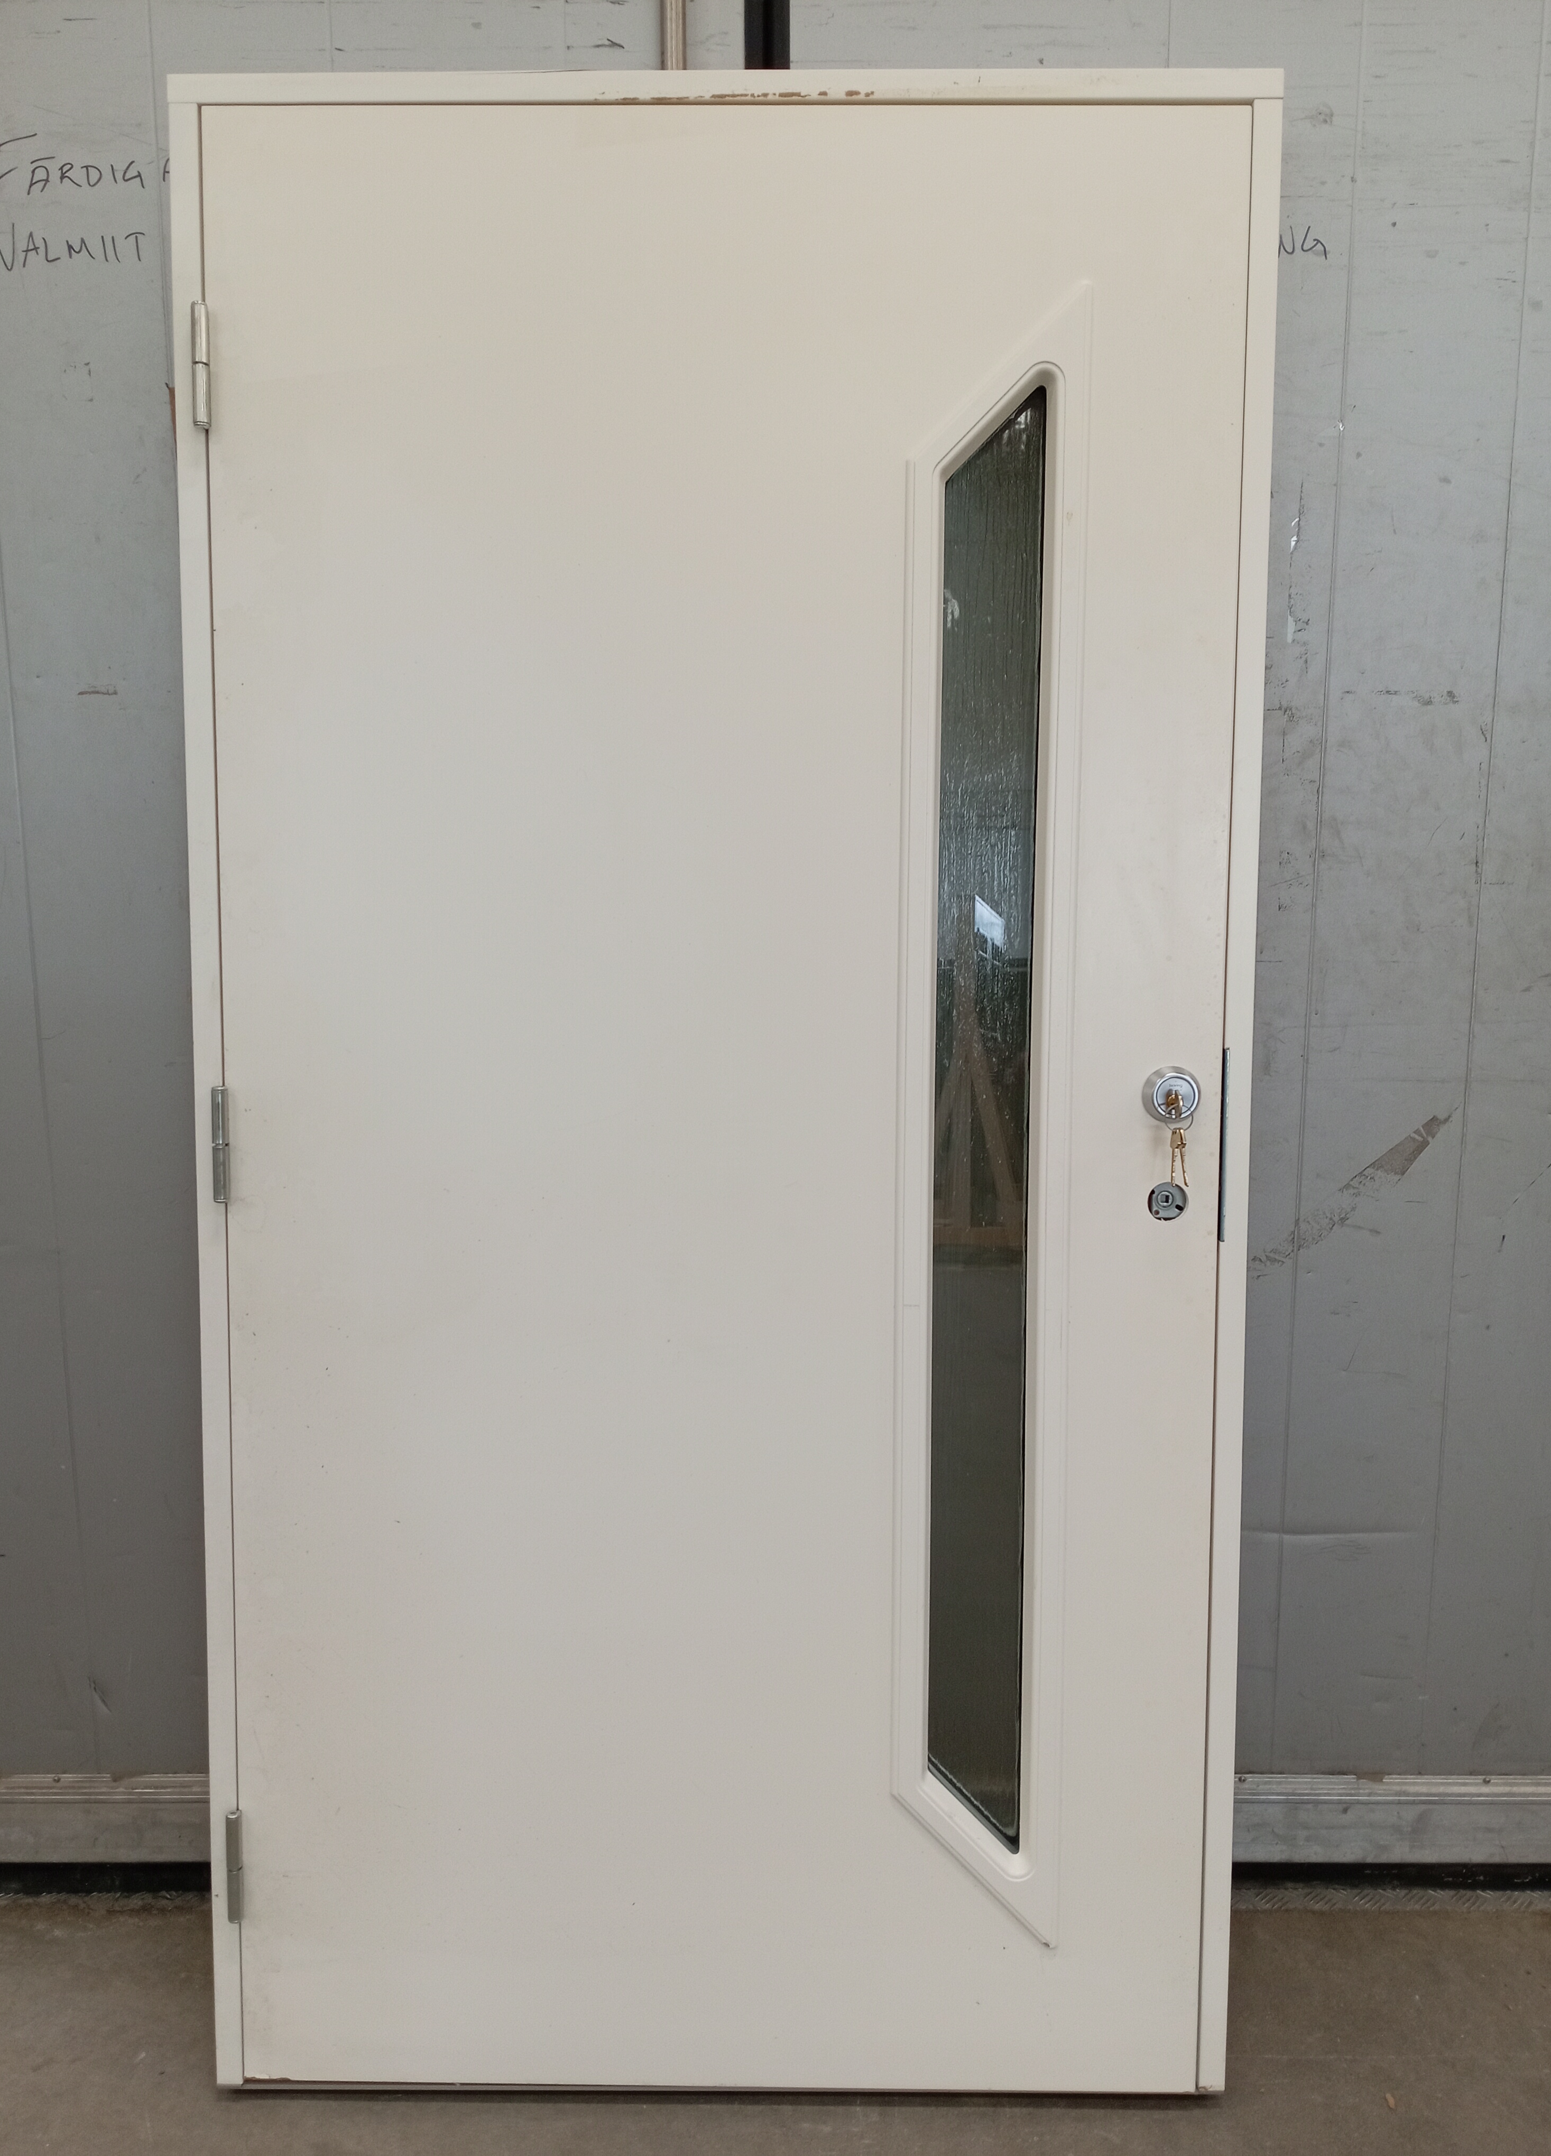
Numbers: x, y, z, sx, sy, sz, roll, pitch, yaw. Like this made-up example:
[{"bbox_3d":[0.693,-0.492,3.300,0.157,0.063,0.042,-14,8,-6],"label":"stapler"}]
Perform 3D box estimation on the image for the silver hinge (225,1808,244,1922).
[{"bbox_3d":[-0.564,0.822,1.754,0.017,0.122,0.018,0,5,0],"label":"silver hinge"}]

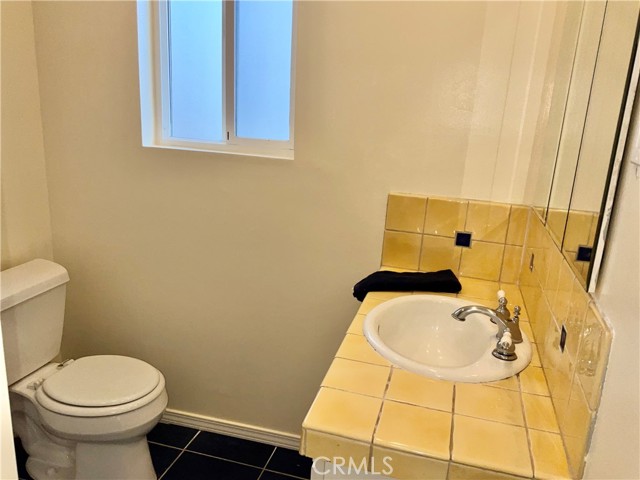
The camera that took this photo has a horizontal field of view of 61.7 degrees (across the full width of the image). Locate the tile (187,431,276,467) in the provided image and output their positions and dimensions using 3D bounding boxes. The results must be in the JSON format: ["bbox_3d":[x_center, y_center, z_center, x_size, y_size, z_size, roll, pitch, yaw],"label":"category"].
[{"bbox_3d":[-0.379,0.894,2.278,0.357,0.010,0.140,7,16,13],"label":"tile"}]

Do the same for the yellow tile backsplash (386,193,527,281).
[{"bbox_3d":[0.472,-0.007,1.901,0.480,0.276,0.015,7,16,13],"label":"yellow tile backsplash"}]

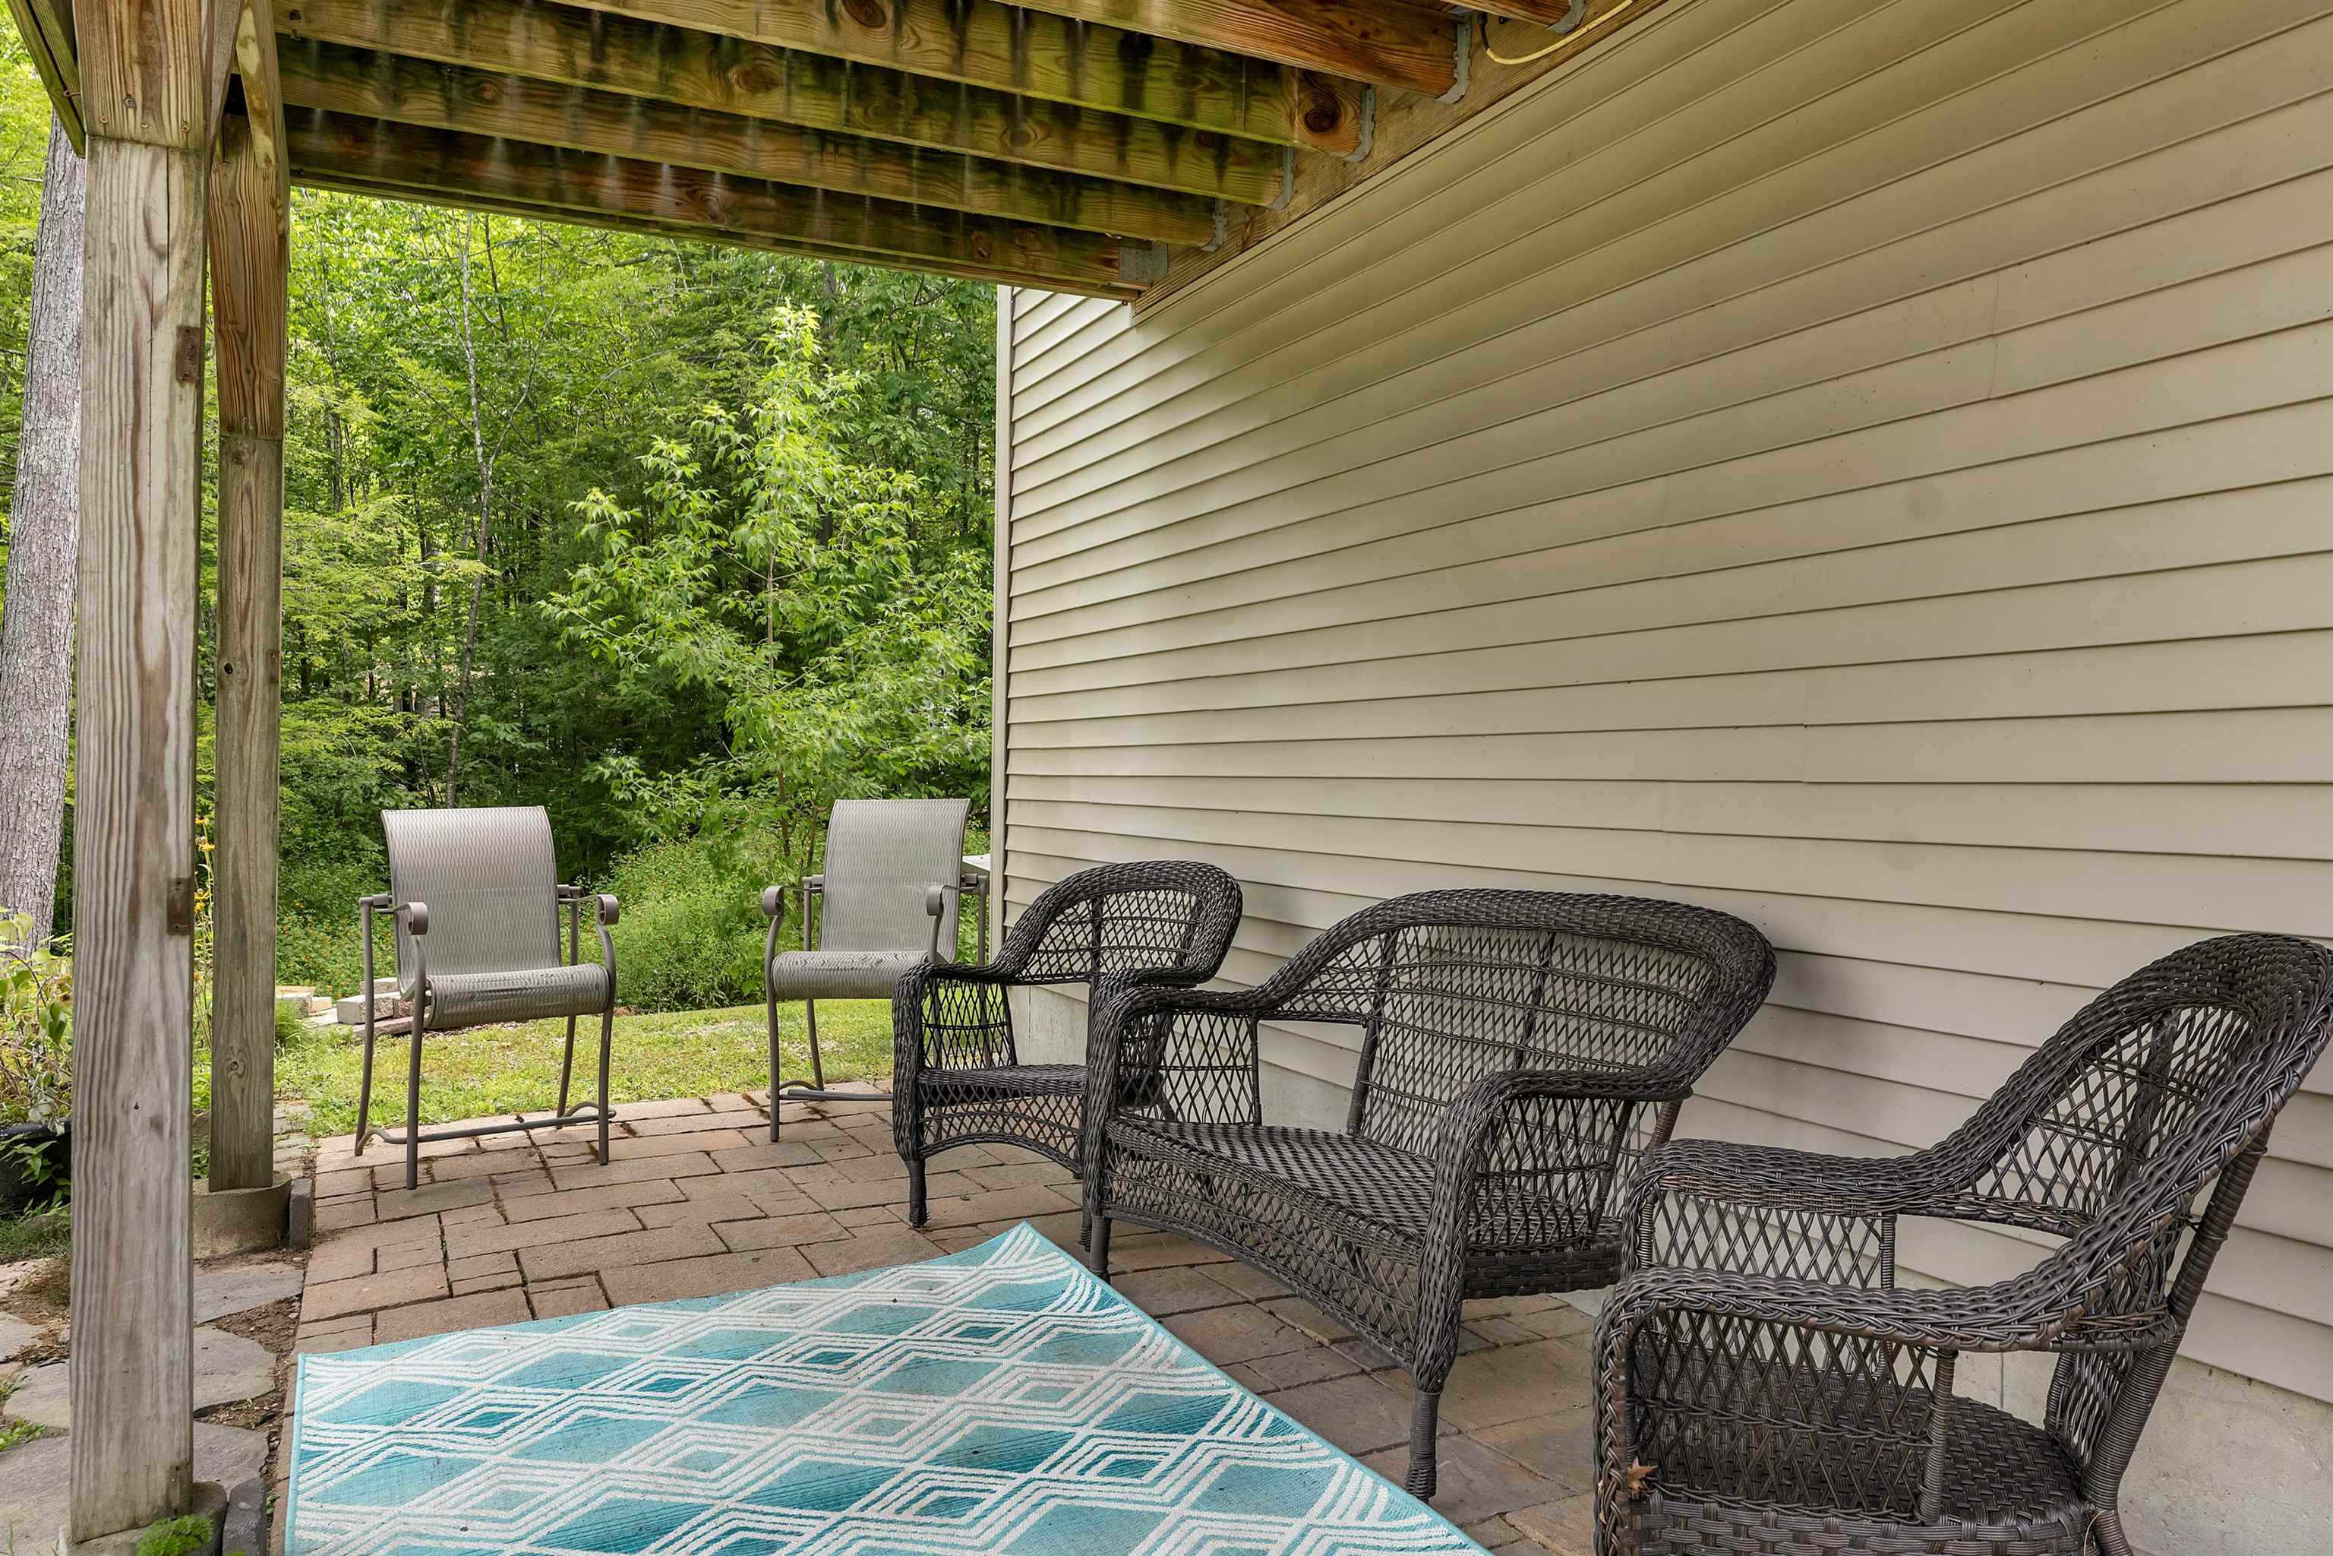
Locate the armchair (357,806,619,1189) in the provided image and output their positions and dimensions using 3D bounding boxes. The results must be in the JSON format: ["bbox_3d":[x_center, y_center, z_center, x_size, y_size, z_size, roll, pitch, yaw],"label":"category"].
[{"bbox_3d":[-2.026,0.602,4.623,0.623,1.045,0.663,1,0,-38],"label":"armchair"}]

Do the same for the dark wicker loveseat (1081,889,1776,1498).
[{"bbox_3d":[0.438,0.692,3.184,0.799,0.915,1.337,1,0,-27],"label":"dark wicker loveseat"}]

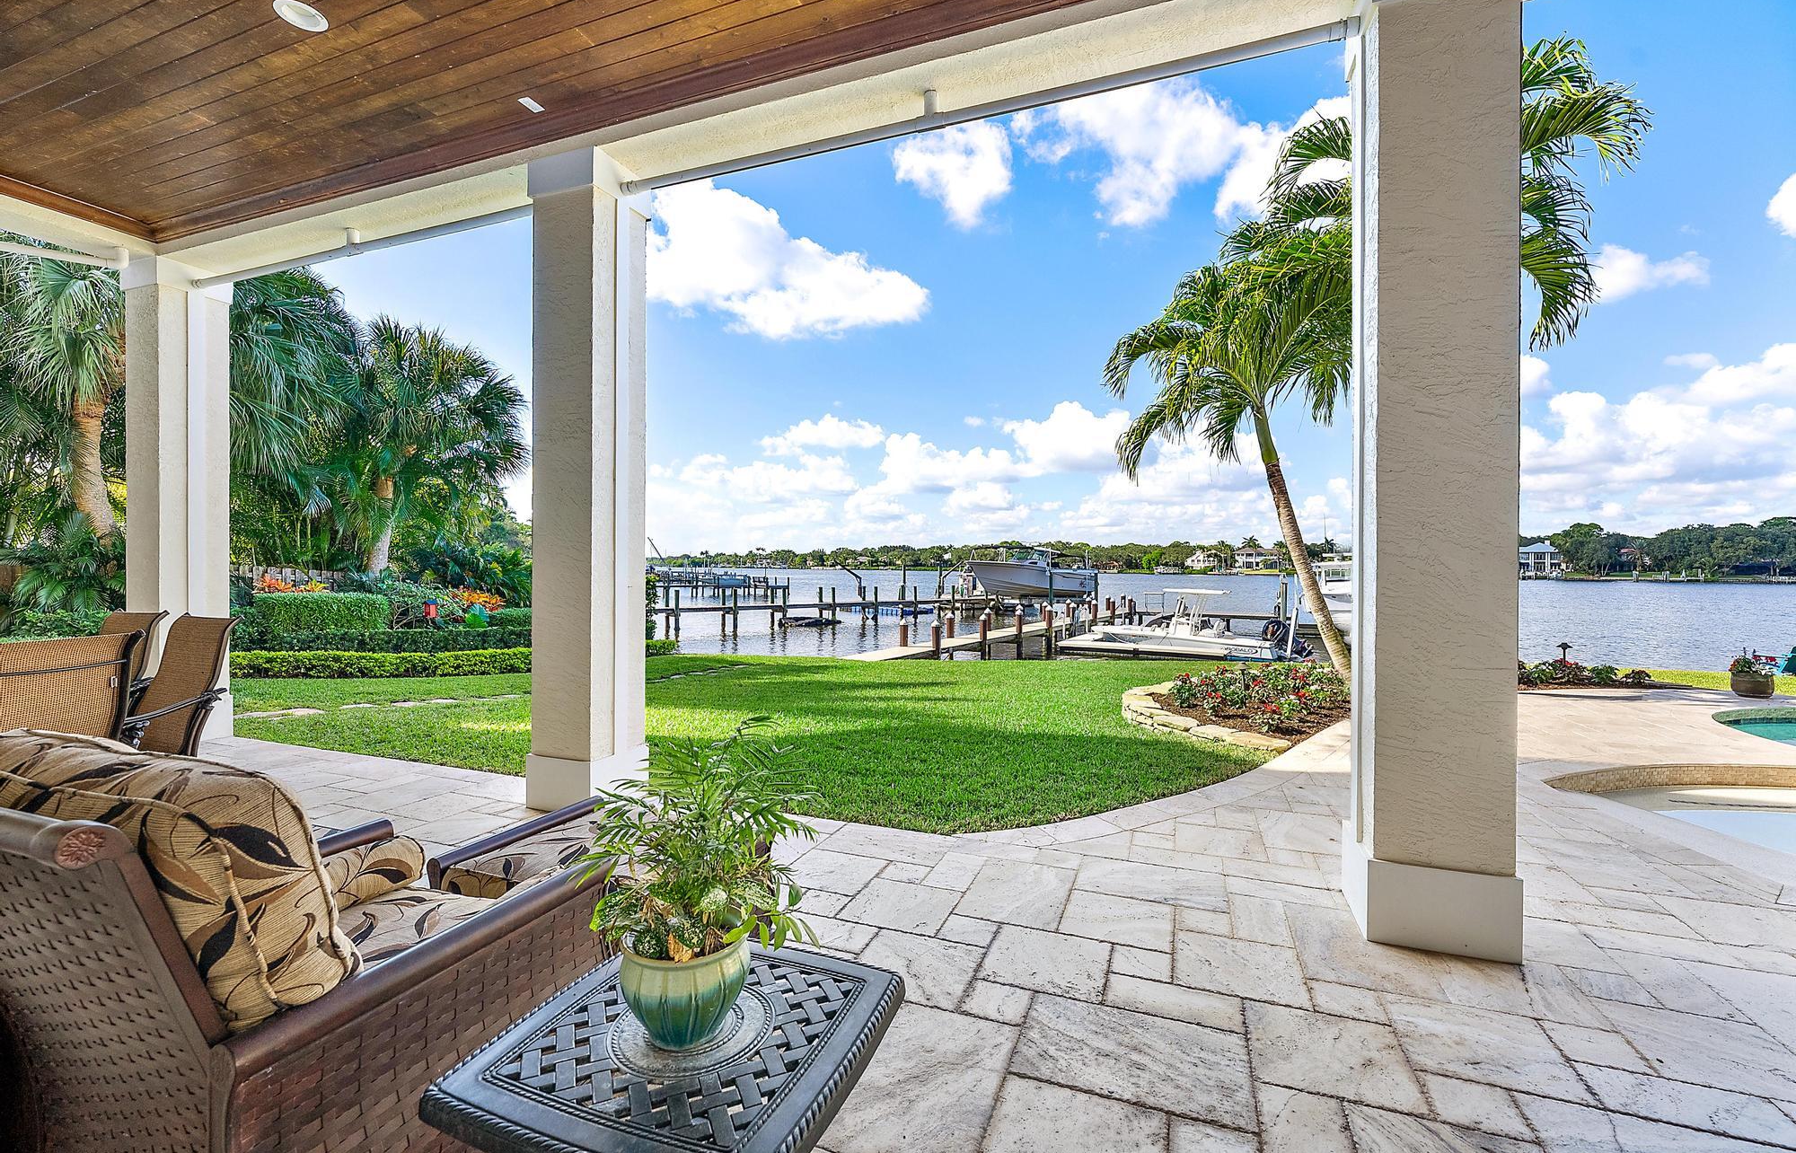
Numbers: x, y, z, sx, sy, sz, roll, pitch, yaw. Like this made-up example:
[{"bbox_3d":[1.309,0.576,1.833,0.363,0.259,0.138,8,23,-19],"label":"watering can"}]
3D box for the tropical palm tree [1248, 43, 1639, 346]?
[{"bbox_3d":[6.364,-2.400,8.200,4.000,7.300,4.000,0,0,21],"label":"tropical palm tree"}]

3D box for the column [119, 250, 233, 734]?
[{"bbox_3d":[-5.600,-0.540,5.450,0.460,3.630,0.460,0,0,21],"label":"column"}]

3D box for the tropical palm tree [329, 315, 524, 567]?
[{"bbox_3d":[-9.135,-1.987,13.600,3.400,6.100,3.400,0,0,21],"label":"tropical palm tree"}]

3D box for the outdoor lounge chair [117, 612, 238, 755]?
[{"bbox_3d":[-3.870,0.761,3.500,0.620,1.090,0.720,0,0,21],"label":"outdoor lounge chair"}]

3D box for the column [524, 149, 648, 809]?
[{"bbox_3d":[-1.800,-0.506,4.080,0.460,3.630,0.460,0,0,21],"label":"column"}]

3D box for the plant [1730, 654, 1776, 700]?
[{"bbox_3d":[9.485,1.060,7.750,0.340,0.510,0.340,0,0,0],"label":"plant"}]

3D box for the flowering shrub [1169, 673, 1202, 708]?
[{"bbox_3d":[2.881,1.107,7.000,0.310,0.360,0.310,0,0,21],"label":"flowering shrub"}]

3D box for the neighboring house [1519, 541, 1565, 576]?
[{"bbox_3d":[177.967,-5.053,195.000,13.000,9.000,12.000,1,0,30],"label":"neighboring house"}]

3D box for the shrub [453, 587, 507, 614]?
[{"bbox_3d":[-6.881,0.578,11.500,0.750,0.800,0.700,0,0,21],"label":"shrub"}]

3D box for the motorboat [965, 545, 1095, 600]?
[{"bbox_3d":[7.479,-0.404,39.000,7.600,2.850,2.600,0,0,-14],"label":"motorboat"}]

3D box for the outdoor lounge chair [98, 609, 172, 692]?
[{"bbox_3d":[-4.700,0.752,3.900,0.620,1.090,0.720,0,0,21],"label":"outdoor lounge chair"}]

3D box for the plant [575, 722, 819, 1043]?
[{"bbox_3d":[-0.349,0.509,1.200,0.400,0.520,0.400,0,0,0],"label":"plant"}]

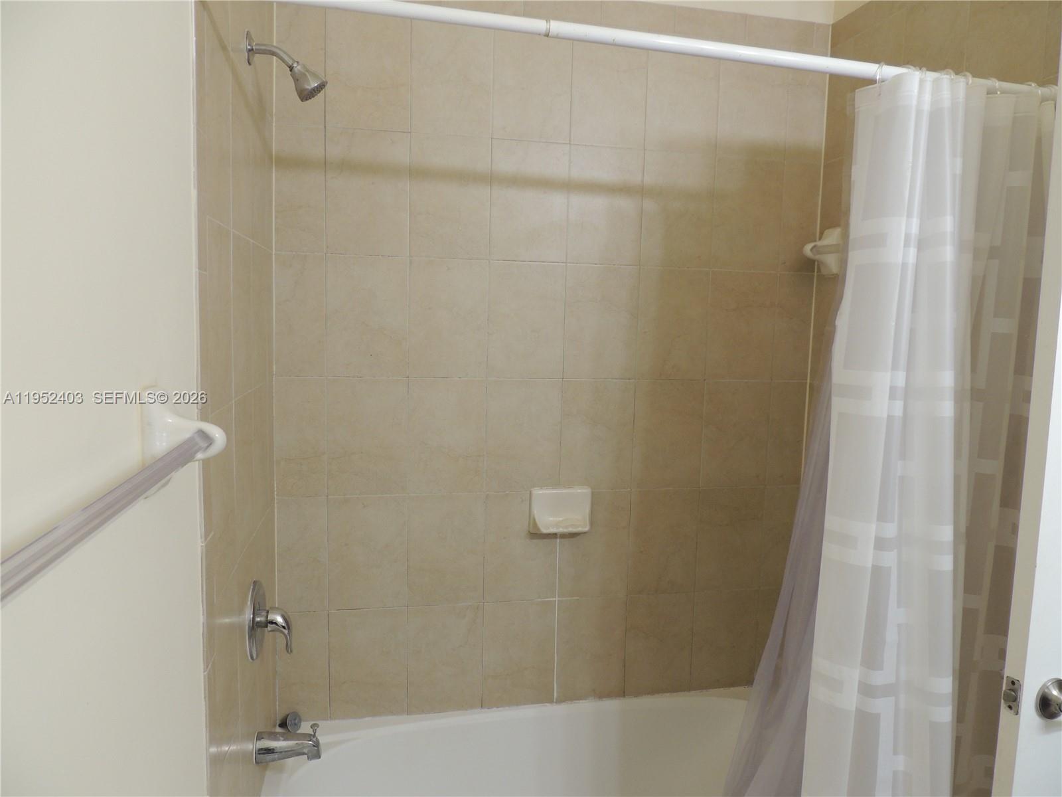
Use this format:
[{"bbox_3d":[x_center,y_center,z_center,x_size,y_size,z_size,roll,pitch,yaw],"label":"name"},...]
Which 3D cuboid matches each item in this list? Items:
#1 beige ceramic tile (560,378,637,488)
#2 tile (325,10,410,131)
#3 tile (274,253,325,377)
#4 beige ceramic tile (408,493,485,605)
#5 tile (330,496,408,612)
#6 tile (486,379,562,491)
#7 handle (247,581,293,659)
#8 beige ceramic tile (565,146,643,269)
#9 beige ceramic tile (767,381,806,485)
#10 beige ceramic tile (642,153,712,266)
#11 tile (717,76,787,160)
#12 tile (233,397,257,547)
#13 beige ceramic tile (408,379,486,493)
[{"bbox_3d":[0.182,0.100,2.010,0.202,0.303,0.010,0,6,-11],"label":"beige ceramic tile"},{"bbox_3d":[-0.396,-0.811,1.792,0.202,0.303,0.009,0,6,-11],"label":"tile"},{"bbox_3d":[-0.571,-0.204,1.825,0.119,0.302,0.009,0,7,-12],"label":"tile"},{"bbox_3d":[-0.226,0.403,1.966,0.201,0.302,0.009,0,7,-12],"label":"beige ceramic tile"},{"bbox_3d":[-0.425,0.403,1.926,0.202,0.303,0.009,0,6,-11],"label":"tile"},{"bbox_3d":[-0.018,0.101,1.995,0.204,0.306,0.010,0,6,-11],"label":"tile"},{"bbox_3d":[-0.546,0.467,1.562,0.079,0.164,0.164,0,6,-11],"label":"handle"},{"bbox_3d":[0.197,-0.507,1.949,0.202,0.303,0.010,0,6,-12],"label":"beige ceramic tile"},{"bbox_3d":[0.745,0.102,2.147,0.113,0.306,0.010,0,6,-11],"label":"beige ceramic tile"},{"bbox_3d":[0.397,-0.506,1.987,0.202,0.303,0.009,0,6,-11],"label":"beige ceramic tile"},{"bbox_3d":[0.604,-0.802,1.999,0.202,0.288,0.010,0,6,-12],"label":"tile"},{"bbox_3d":[-0.560,0.147,1.436,0.009,0.302,0.201,0,7,-12],"label":"tile"},{"bbox_3d":[-0.218,0.099,1.929,0.202,0.303,0.010,0,6,-11],"label":"beige ceramic tile"}]

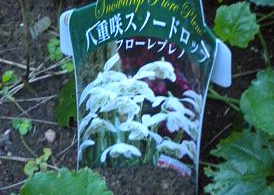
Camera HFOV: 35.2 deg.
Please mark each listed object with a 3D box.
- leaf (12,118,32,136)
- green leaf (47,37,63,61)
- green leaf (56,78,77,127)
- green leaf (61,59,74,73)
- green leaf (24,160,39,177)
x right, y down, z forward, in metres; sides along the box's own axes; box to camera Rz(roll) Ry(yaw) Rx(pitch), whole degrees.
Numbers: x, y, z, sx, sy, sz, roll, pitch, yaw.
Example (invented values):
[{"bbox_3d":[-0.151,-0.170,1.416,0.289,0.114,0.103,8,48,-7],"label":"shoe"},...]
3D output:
[{"bbox_3d":[-0.079,0.020,0.300,0.011,0.007,0.010,0,58,0],"label":"leaf"},{"bbox_3d":[-0.066,-0.038,0.345,0.010,0.007,0.018,0,65,0],"label":"green leaf"},{"bbox_3d":[-0.047,0.004,0.310,0.019,0.009,0.035,0,82,0],"label":"green leaf"},{"bbox_3d":[-0.054,-0.024,0.335,0.011,0.003,0.012,-1,72,-6],"label":"green leaf"},{"bbox_3d":[-0.070,0.047,0.285,0.009,0.003,0.012,14,67,-3],"label":"green leaf"}]

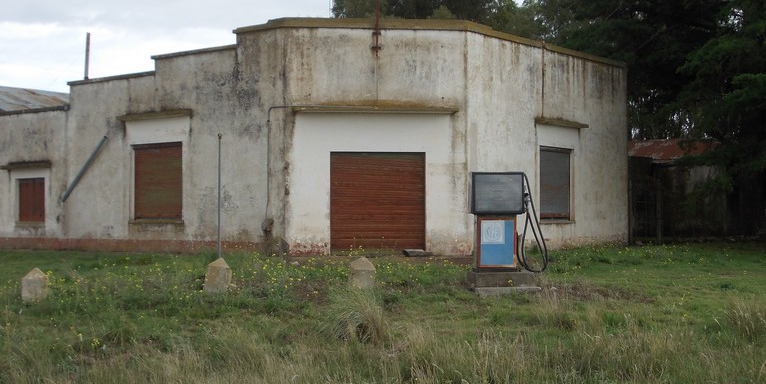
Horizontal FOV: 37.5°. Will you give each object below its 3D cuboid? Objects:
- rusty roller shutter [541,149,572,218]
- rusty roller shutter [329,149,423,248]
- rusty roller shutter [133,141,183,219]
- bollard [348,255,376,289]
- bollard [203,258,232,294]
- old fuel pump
[{"bbox_3d":[4.726,-0.206,31.054,0.080,1.981,1.715,-1,-1,37],"label":"rusty roller shutter"},{"bbox_3d":[-0.115,0.243,27.062,2.290,2.364,0.080,0,-1,-8],"label":"rusty roller shutter"},{"bbox_3d":[-5.826,-0.254,29.424,1.804,1.967,0.080,-1,-1,37],"label":"rusty roller shutter"},{"bbox_3d":[-0.300,1.240,16.900,0.350,0.562,0.350,0,-1,-8],"label":"bollard"},{"bbox_3d":[-2.472,1.262,16.900,0.350,0.562,0.350,4,-1,0],"label":"bollard"},{"bbox_3d":[1.924,0.467,17.200,1.150,1.544,0.420,0,-1,-5],"label":"old fuel pump"}]

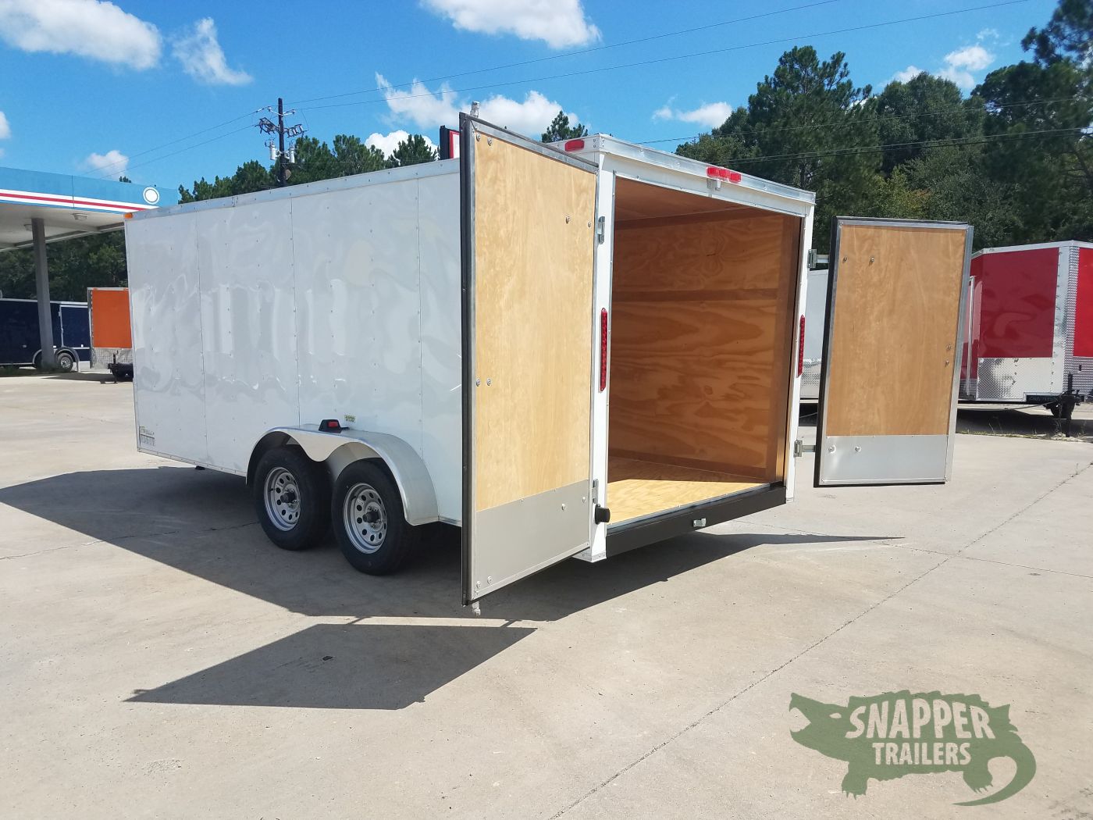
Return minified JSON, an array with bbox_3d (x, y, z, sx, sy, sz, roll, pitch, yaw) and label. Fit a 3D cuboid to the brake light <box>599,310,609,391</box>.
[{"bbox_3d":[0.279,-0.290,3.987,0.030,0.410,0.045,7,10,43],"label":"brake light"}]

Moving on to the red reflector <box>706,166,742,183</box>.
[{"bbox_3d":[0.978,-1.297,4.519,0.035,0.055,0.360,7,10,43],"label":"red reflector"}]

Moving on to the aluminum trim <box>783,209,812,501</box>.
[{"bbox_3d":[1.684,-0.369,5.506,0.070,1.950,0.120,7,10,43],"label":"aluminum trim"}]

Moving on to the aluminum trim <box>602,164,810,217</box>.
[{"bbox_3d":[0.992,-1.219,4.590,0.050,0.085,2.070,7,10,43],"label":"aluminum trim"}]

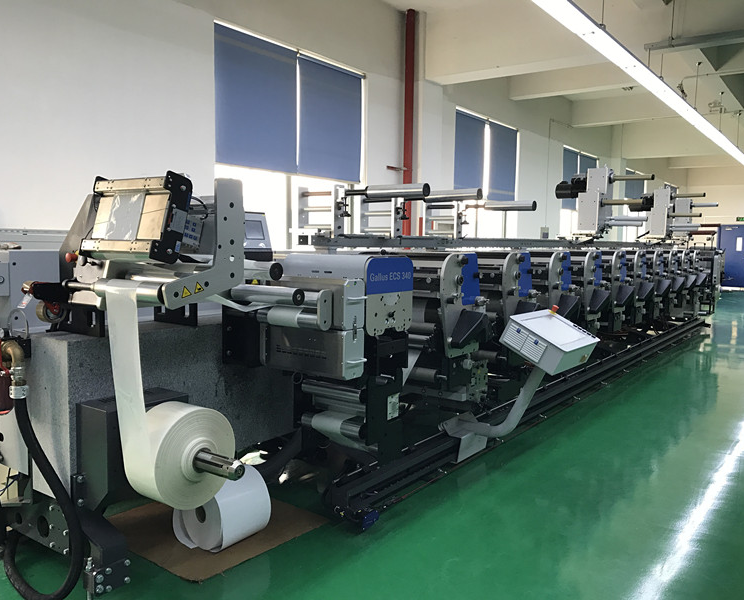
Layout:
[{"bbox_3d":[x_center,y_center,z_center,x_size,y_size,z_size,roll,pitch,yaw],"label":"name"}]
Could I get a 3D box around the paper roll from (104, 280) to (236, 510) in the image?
[{"bbox_3d":[-0.784,0.367,2.576,0.193,0.915,0.460,5,6,36],"label":"paper roll"}]

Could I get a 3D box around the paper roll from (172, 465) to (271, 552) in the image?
[{"bbox_3d":[-0.647,0.913,2.852,0.331,0.305,0.253,6,7,42],"label":"paper roll"}]

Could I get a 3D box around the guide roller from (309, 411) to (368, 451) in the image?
[{"bbox_3d":[-0.166,0.580,2.967,0.355,0.070,0.070,5,6,36],"label":"guide roller"}]

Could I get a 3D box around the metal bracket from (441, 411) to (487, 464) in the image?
[{"bbox_3d":[0.575,0.846,4.040,0.149,0.220,0.386,5,6,36],"label":"metal bracket"}]

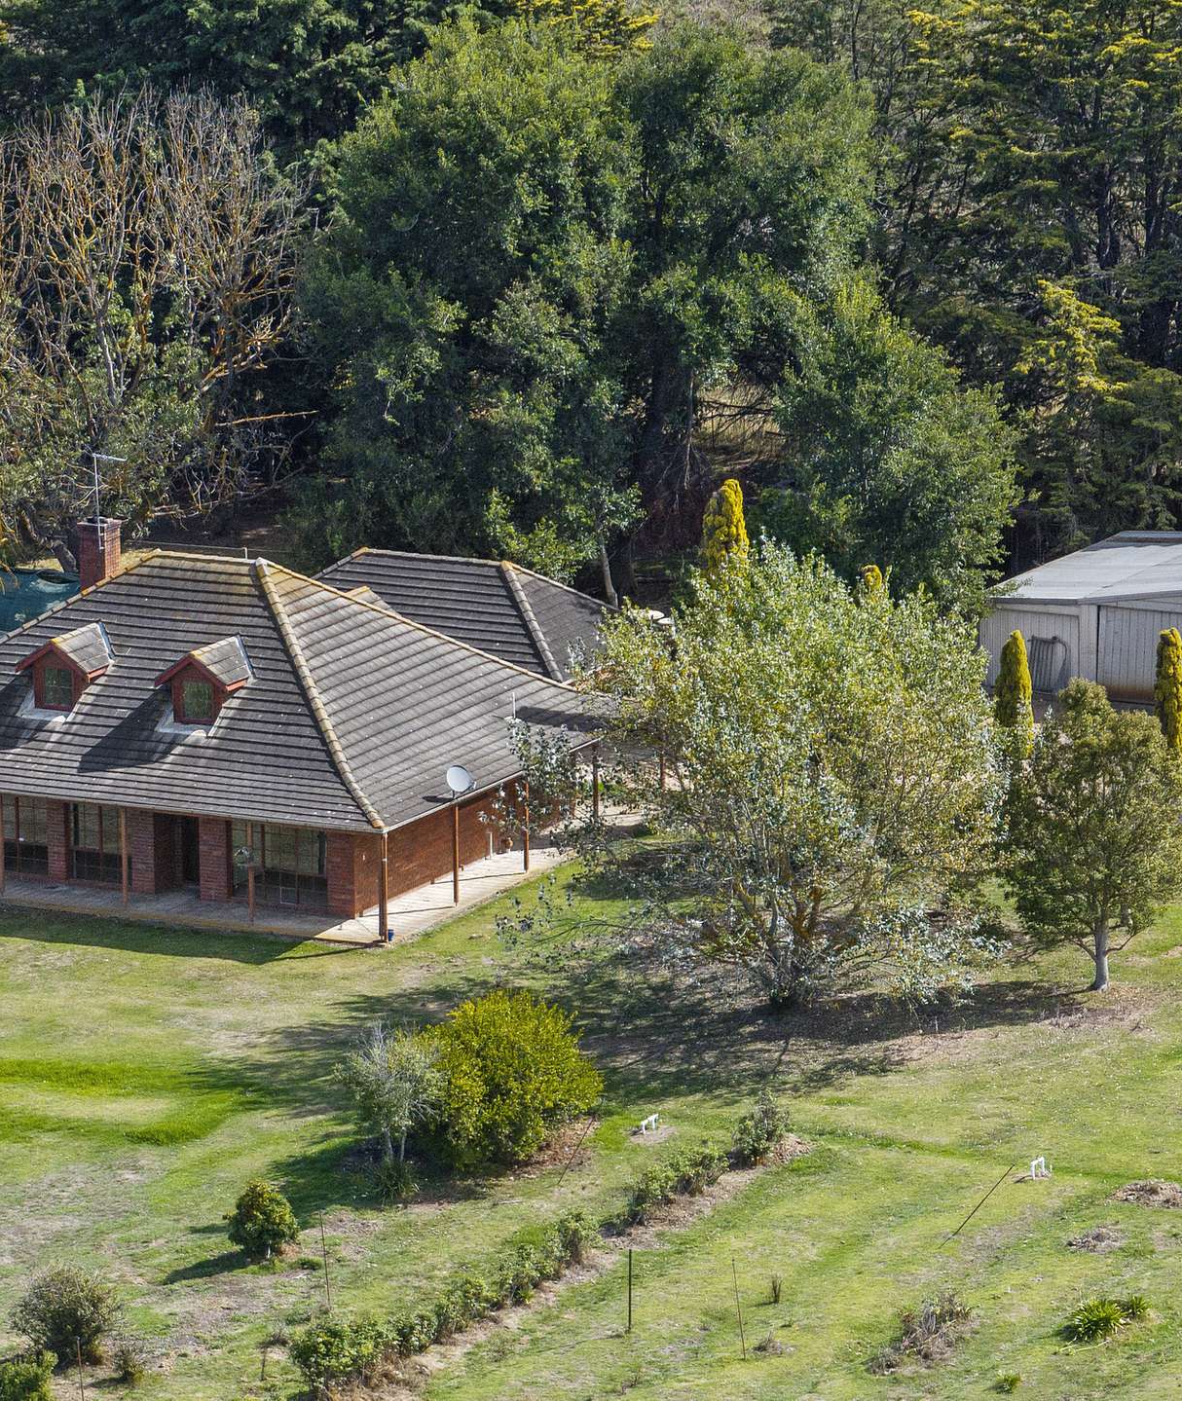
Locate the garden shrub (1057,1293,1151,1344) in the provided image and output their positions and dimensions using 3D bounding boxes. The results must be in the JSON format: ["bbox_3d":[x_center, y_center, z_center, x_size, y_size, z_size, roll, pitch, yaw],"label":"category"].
[{"bbox_3d":[9.865,11.855,167.510,1.300,0.520,1.900,6,14,27],"label":"garden shrub"}]

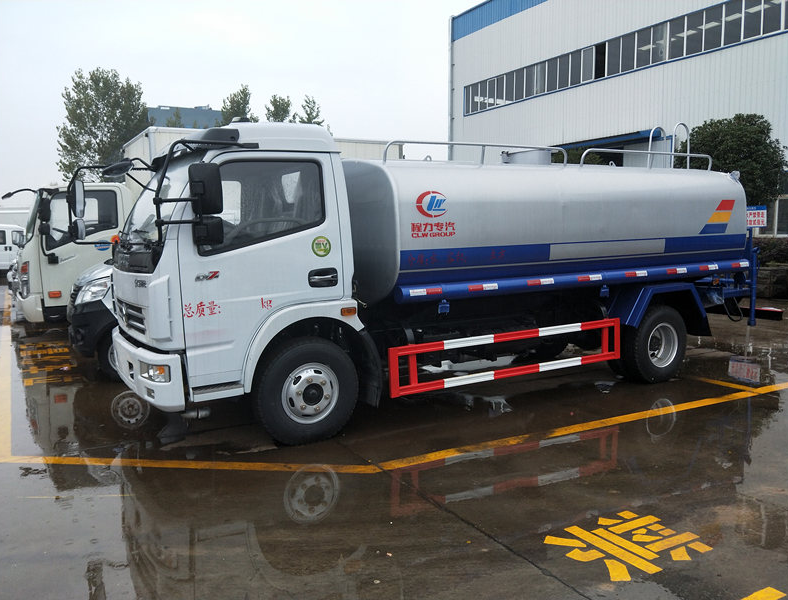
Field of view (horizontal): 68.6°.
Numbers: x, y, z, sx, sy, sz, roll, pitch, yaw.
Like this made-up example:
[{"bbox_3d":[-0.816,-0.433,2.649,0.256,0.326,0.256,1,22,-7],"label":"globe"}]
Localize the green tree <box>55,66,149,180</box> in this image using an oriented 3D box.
[{"bbox_3d":[-13.879,-6.339,27.596,4.600,9.900,4.600,-5,8,-26],"label":"green tree"}]

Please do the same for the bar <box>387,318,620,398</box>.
[{"bbox_3d":[1.074,0.479,5.125,2.500,0.405,0.060,-5,8,-26],"label":"bar"}]

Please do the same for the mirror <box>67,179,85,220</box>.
[{"bbox_3d":[-2.896,-0.918,5.279,0.090,0.340,0.200,-1,7,1],"label":"mirror"}]

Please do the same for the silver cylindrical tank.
[{"bbox_3d":[1.511,-0.791,6.316,4.470,1.280,1.980,-5,8,-26],"label":"silver cylindrical tank"}]

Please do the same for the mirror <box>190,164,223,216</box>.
[{"bbox_3d":[-1.211,-0.717,3.714,0.210,0.325,0.090,0,7,9],"label":"mirror"}]

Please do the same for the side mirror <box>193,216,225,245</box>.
[{"bbox_3d":[-1.203,-0.451,3.748,0.195,0.180,0.090,0,7,9],"label":"side mirror"}]

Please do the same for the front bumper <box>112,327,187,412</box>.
[{"bbox_3d":[-2.053,0.487,4.718,0.420,0.460,1.900,-5,8,-26],"label":"front bumper"}]

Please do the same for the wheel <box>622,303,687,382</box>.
[{"bbox_3d":[2.719,0.451,6.042,0.820,0.820,0.230,-5,8,-26],"label":"wheel"}]

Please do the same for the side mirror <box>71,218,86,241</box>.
[{"bbox_3d":[-2.895,-0.648,5.309,0.090,0.190,0.190,-1,7,1],"label":"side mirror"}]

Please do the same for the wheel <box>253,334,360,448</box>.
[{"bbox_3d":[-0.693,0.726,4.589,0.830,0.830,0.235,-5,8,-26],"label":"wheel"}]

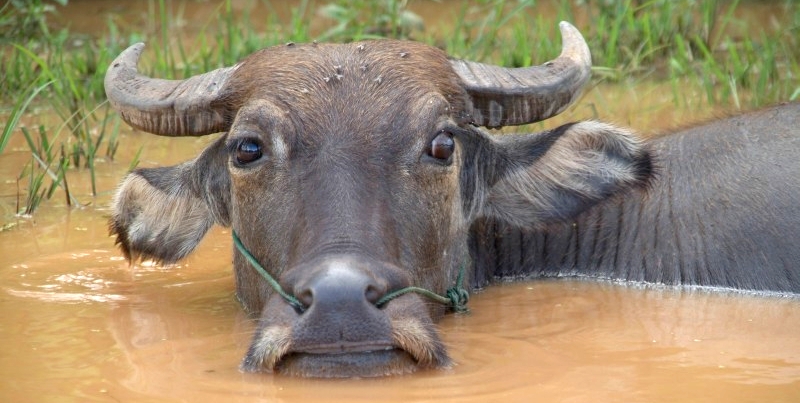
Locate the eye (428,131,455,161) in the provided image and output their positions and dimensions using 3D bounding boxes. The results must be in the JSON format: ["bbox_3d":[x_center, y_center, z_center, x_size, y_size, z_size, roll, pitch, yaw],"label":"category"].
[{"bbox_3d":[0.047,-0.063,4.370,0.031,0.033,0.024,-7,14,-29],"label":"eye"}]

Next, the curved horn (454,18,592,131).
[{"bbox_3d":[0.141,-0.147,4.490,0.162,0.103,0.120,0,12,0],"label":"curved horn"}]

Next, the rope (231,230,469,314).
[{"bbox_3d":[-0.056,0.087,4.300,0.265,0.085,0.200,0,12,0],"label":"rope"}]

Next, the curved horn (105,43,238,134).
[{"bbox_3d":[-0.264,-0.130,4.490,0.155,0.088,0.115,0,12,0],"label":"curved horn"}]

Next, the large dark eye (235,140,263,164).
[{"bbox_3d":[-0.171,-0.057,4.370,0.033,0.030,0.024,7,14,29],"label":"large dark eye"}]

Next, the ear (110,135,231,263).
[{"bbox_3d":[-0.265,-0.004,4.470,0.140,0.135,0.090,3,12,15],"label":"ear"}]

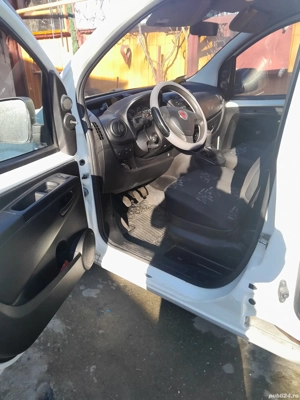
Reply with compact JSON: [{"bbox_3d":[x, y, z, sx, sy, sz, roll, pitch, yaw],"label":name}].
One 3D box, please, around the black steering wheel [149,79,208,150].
[{"bbox_3d":[0.144,-0.407,1.508,0.385,0.385,0.130,-24,2,-43],"label":"black steering wheel"}]

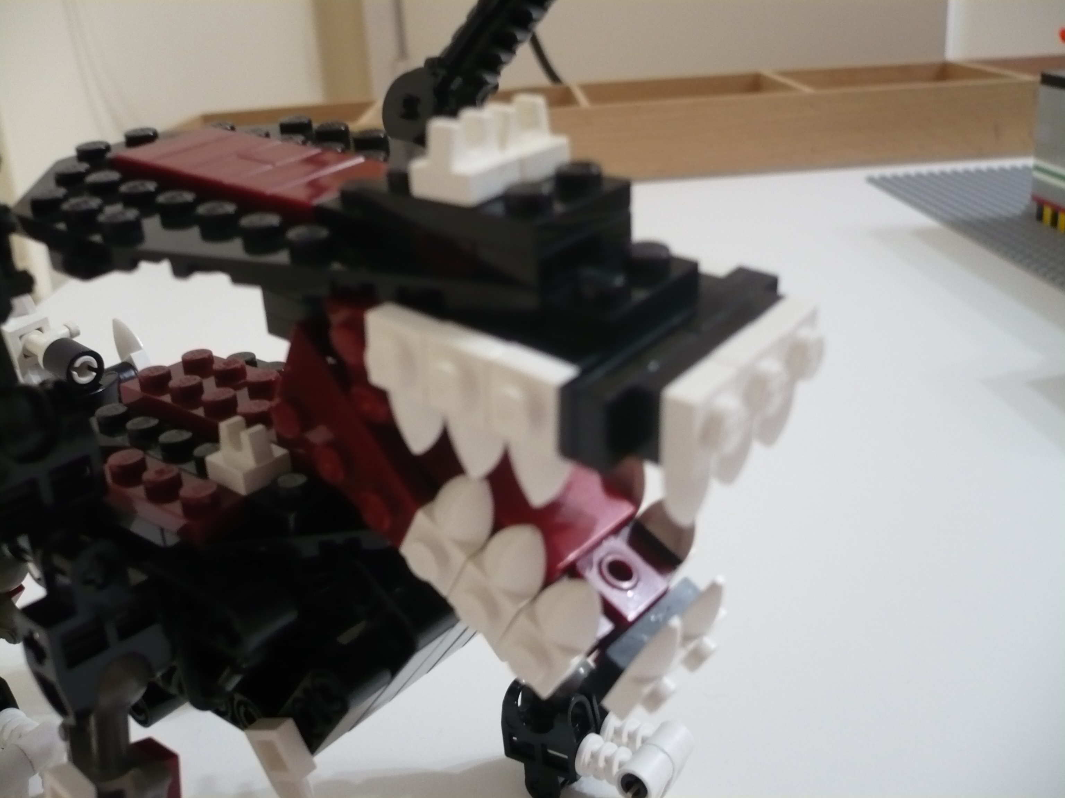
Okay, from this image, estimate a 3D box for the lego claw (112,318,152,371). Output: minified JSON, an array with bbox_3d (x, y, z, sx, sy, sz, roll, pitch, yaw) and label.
[{"bbox_3d":[-0.068,-0.008,0.186,0.005,0.015,0.008,-30,-4,-45],"label":"lego claw"}]

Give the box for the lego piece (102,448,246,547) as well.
[{"bbox_3d":[-0.049,0.012,0.143,0.024,0.005,0.008,16,31,35],"label":"lego piece"}]

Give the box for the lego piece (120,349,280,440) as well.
[{"bbox_3d":[-0.046,-0.001,0.163,0.032,0.005,0.016,16,31,35],"label":"lego piece"}]

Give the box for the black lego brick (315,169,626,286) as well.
[{"bbox_3d":[-0.007,-0.021,0.116,0.031,0.008,0.016,18,34,35],"label":"black lego brick"}]

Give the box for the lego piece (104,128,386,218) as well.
[{"bbox_3d":[-0.035,-0.029,0.138,0.040,0.003,0.016,18,34,35],"label":"lego piece"}]

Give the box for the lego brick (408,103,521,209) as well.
[{"bbox_3d":[-0.007,-0.024,0.109,0.008,0.007,0.008,18,34,35],"label":"lego brick"}]

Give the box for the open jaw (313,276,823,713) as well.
[{"bbox_3d":[0.006,0.008,0.120,0.046,0.049,0.037,18,34,35],"label":"open jaw"}]

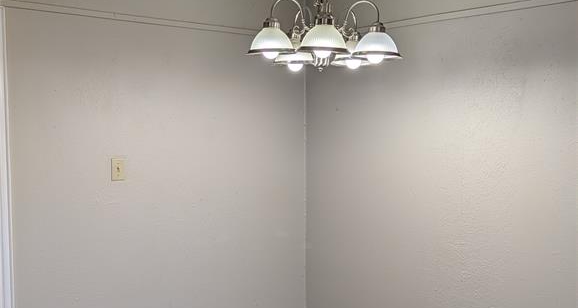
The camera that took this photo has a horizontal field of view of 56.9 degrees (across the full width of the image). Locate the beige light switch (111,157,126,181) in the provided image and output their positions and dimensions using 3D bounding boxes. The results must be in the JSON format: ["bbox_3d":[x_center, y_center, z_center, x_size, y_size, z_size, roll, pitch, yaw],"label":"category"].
[{"bbox_3d":[-0.861,0.080,2.701,0.070,0.114,0.012,-2,5,-36],"label":"beige light switch"}]

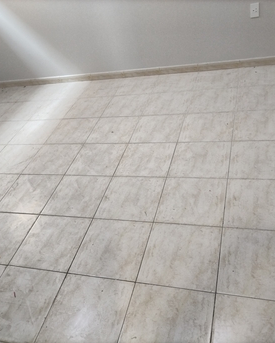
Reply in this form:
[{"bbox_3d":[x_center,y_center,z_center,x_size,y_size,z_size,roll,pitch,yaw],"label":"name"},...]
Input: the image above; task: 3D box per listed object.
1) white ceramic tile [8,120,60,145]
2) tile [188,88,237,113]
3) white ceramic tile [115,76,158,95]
[{"bbox_3d":[-0.997,-0.384,3.365,0.415,0.010,0.415,1,41,20],"label":"white ceramic tile"},{"bbox_3d":[0.653,-0.608,2.965,0.400,0.010,0.400,1,41,20],"label":"tile"},{"bbox_3d":[0.003,-0.881,3.515,0.400,0.010,0.400,1,41,20],"label":"white ceramic tile"}]

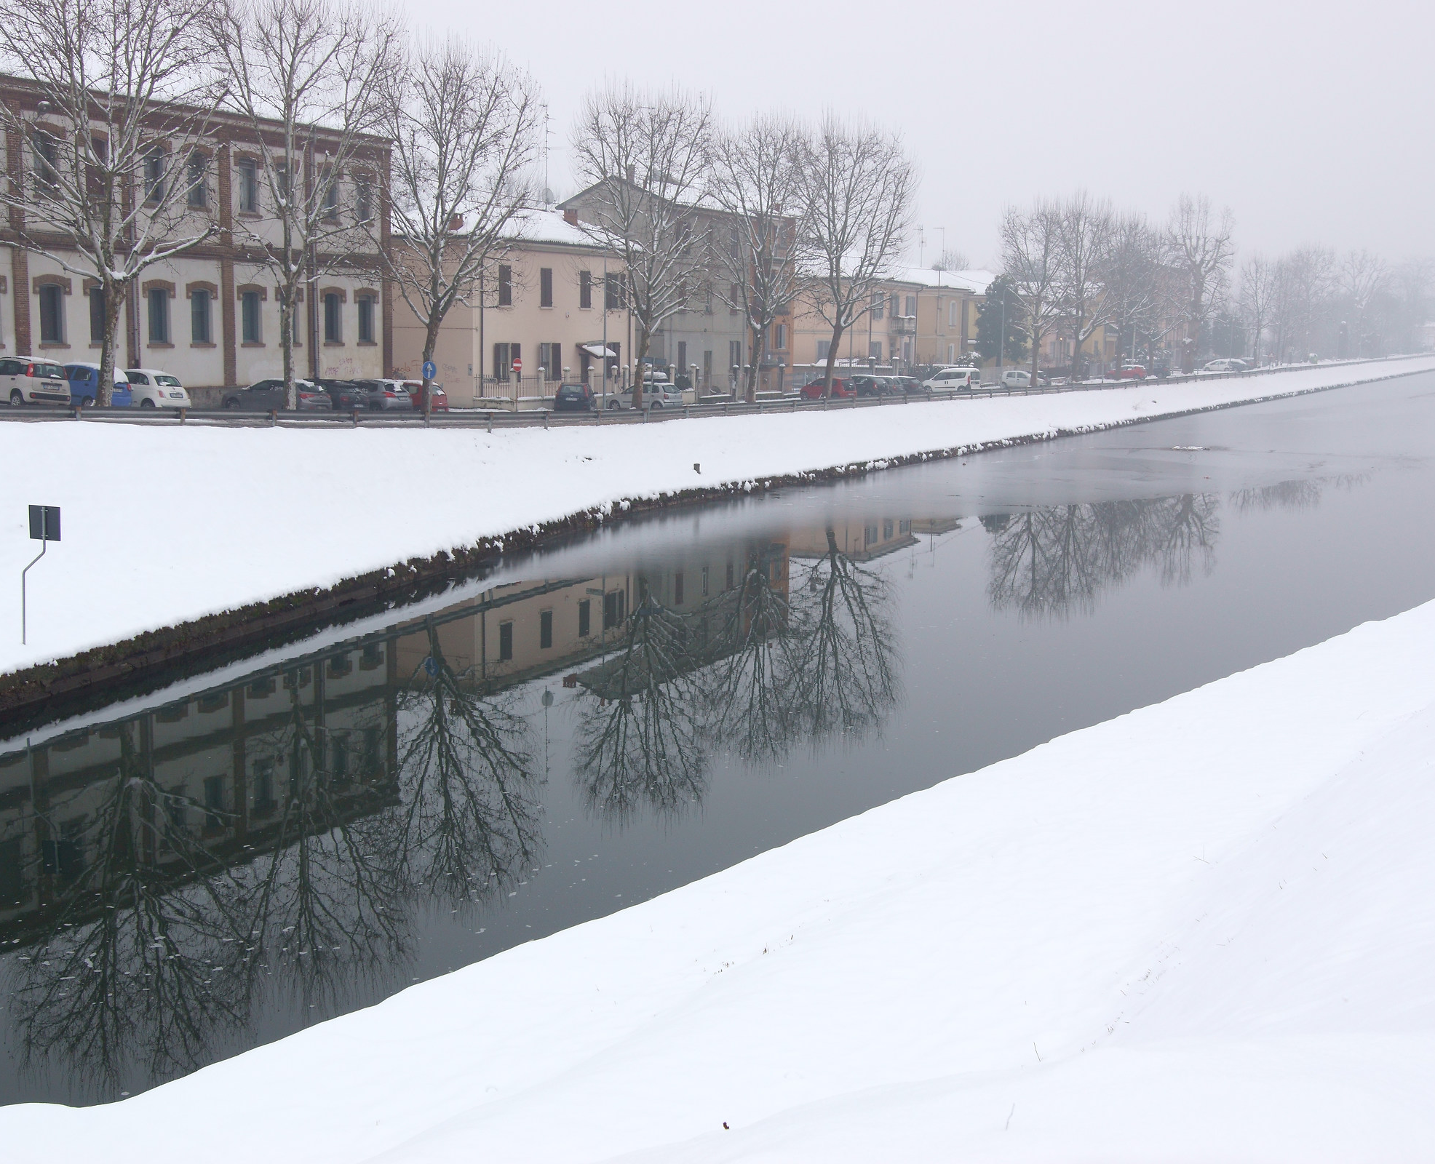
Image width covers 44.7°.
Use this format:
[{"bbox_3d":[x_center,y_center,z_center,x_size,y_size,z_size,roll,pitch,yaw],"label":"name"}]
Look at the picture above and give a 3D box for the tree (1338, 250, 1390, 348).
[{"bbox_3d":[123.934,-52.949,335.000,9.800,21.200,9.800,4,9,20],"label":"tree"}]

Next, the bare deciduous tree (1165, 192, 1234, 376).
[{"bbox_3d":[56.251,-34.645,203.725,8.080,20.870,8.080,3,9,15],"label":"bare deciduous tree"}]

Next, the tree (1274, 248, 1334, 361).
[{"bbox_3d":[94.632,-44.670,282.000,10.000,19.300,10.000,4,9,18],"label":"tree"}]

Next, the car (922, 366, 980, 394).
[{"bbox_3d":[18.266,-15.613,135.949,4.390,1.860,1.830,7,10,34],"label":"car"}]

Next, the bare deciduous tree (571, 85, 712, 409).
[{"bbox_3d":[-3.790,-16.510,87.361,7.080,16.000,7.080,0,8,-3],"label":"bare deciduous tree"}]

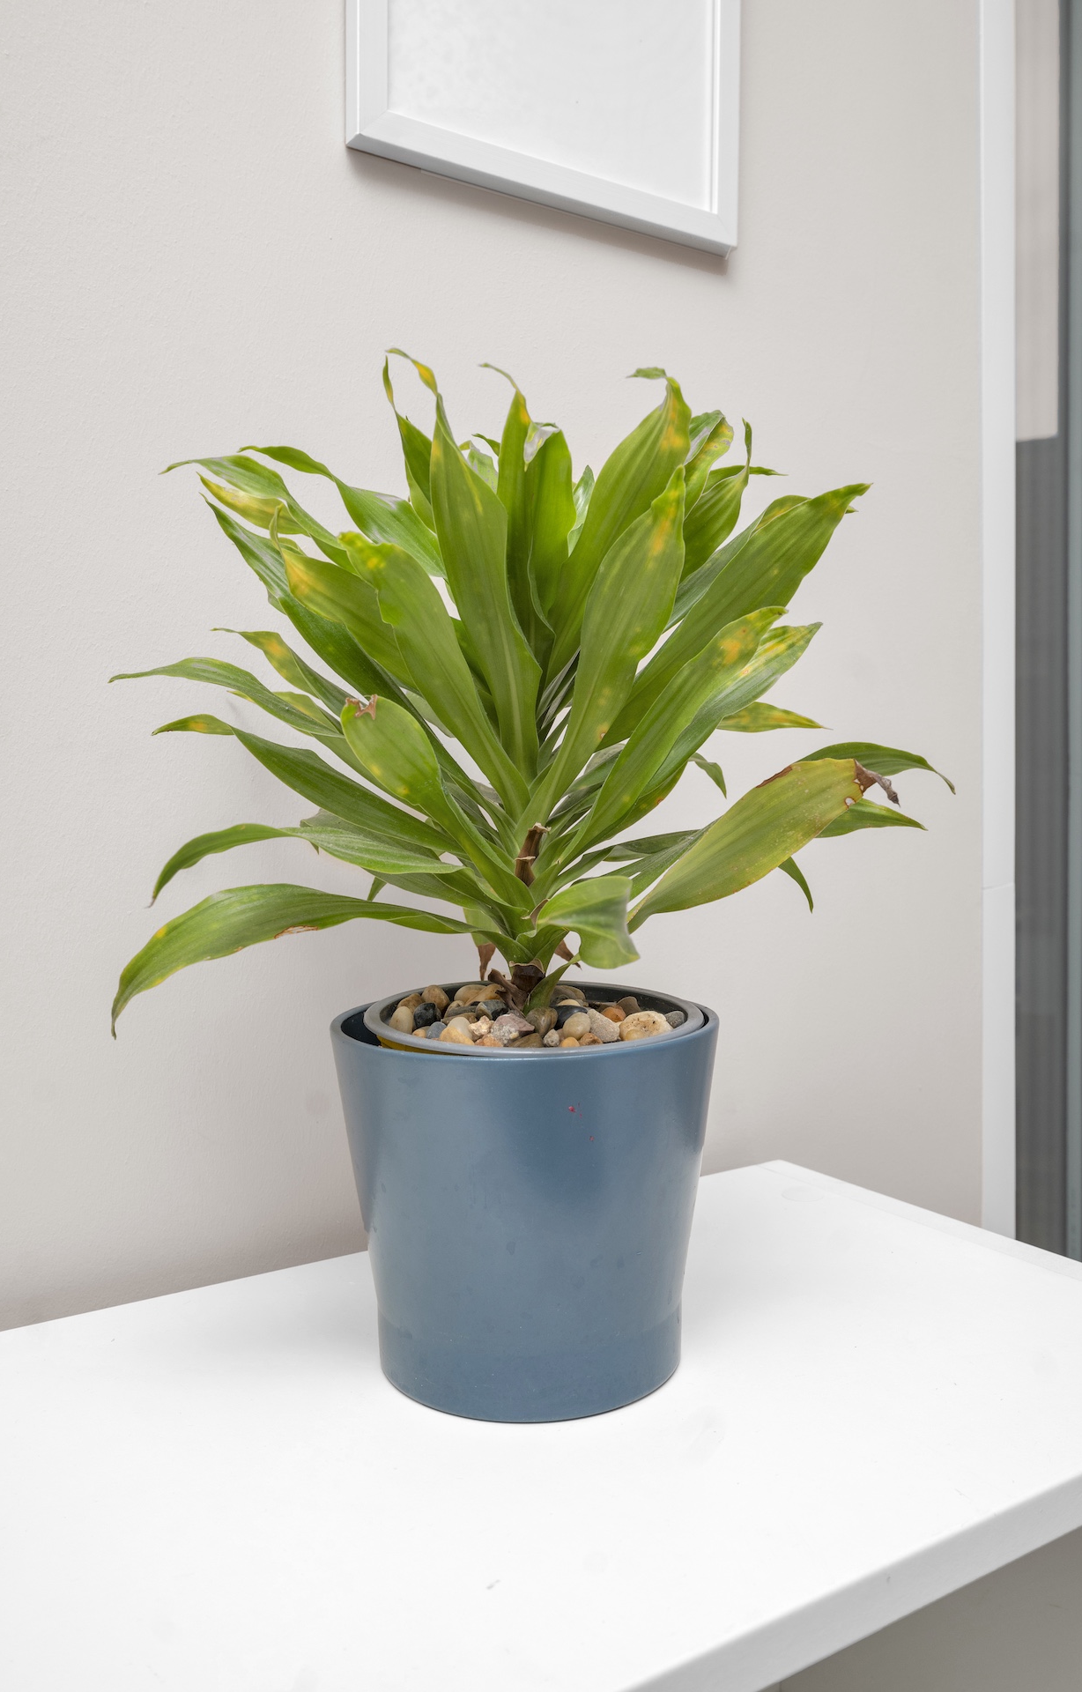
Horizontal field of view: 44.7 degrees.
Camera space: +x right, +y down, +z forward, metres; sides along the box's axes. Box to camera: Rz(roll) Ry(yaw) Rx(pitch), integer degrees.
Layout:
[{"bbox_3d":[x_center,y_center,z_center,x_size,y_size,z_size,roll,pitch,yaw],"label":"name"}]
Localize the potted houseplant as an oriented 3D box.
[{"bbox_3d":[-0.005,0.004,0.665,0.420,0.510,0.390,0,2,0],"label":"potted houseplant"}]

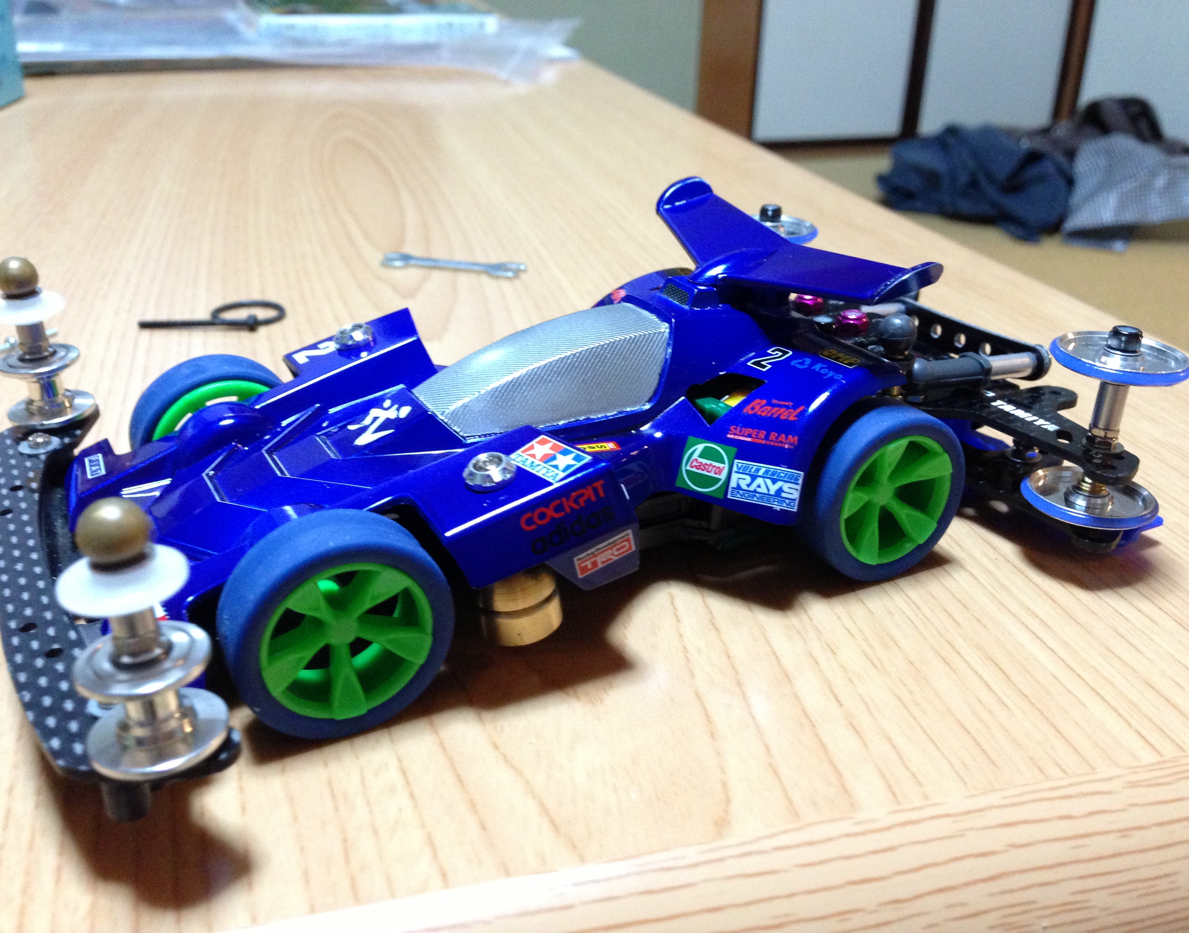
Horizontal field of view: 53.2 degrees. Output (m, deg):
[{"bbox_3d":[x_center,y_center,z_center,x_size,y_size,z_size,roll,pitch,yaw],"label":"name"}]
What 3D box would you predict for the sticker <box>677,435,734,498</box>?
[{"bbox_3d":[0.016,0.000,0.168,0.007,0.007,0.001,15,3,3],"label":"sticker"}]

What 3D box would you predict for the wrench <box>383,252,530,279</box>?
[{"bbox_3d":[-0.040,-0.055,0.322,0.041,0.001,0.009,7,26,13],"label":"wrench"}]

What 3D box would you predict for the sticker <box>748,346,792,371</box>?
[{"bbox_3d":[0.025,-0.015,0.170,0.005,0.001,0.004,-37,44,-15],"label":"sticker"}]

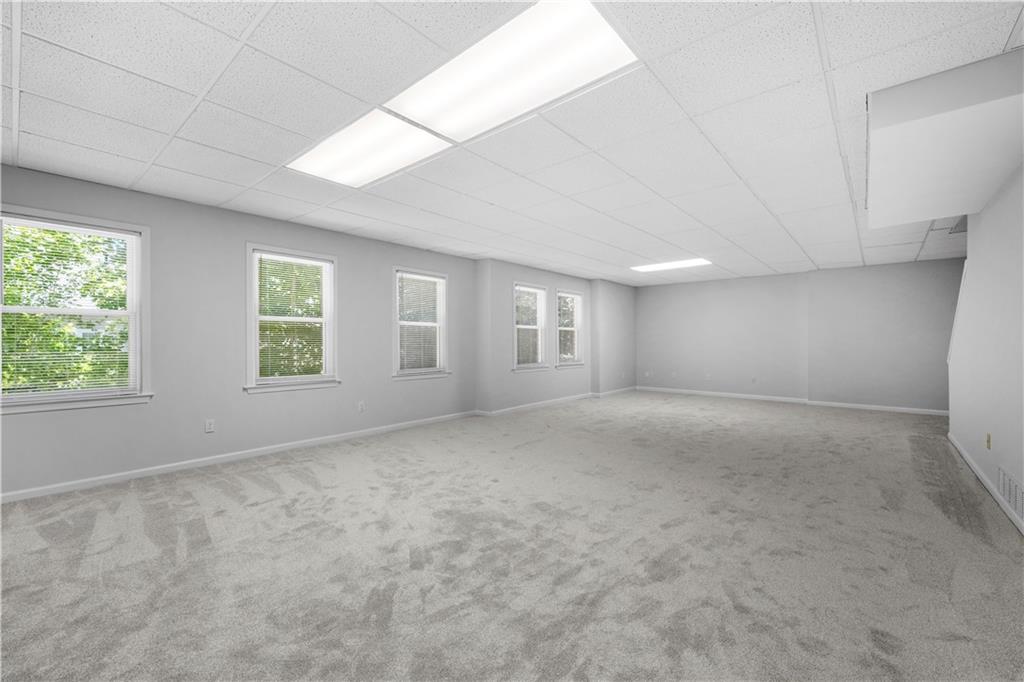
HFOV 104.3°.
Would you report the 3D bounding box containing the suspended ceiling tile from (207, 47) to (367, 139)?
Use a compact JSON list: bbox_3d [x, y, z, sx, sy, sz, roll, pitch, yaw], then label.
[{"bbox_3d":[-1.188,-1.291,2.132,0.600,0.020,0.600,0,0,41],"label":"suspended ceiling tile"}]

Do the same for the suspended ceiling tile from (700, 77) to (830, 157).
[{"bbox_3d":[1.475,-1.291,2.320,0.600,0.020,0.600,0,0,41],"label":"suspended ceiling tile"}]

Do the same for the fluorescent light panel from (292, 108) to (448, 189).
[{"bbox_3d":[-1.015,-1.297,2.772,1.200,0.050,0.600,0,0,41],"label":"fluorescent light panel"}]

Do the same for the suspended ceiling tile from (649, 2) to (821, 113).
[{"bbox_3d":[1.064,-1.292,1.872,0.600,0.020,0.600,0,0,41],"label":"suspended ceiling tile"}]

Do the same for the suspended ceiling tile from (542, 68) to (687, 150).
[{"bbox_3d":[0.572,-1.271,2.239,0.605,0.022,0.605,0,0,41],"label":"suspended ceiling tile"}]

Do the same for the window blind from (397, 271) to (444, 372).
[{"bbox_3d":[-1.256,-0.247,5.555,0.045,1.340,0.800,1,1,40],"label":"window blind"}]

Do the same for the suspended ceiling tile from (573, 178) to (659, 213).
[{"bbox_3d":[0.920,-1.269,3.523,0.605,0.022,0.605,0,0,41],"label":"suspended ceiling tile"}]

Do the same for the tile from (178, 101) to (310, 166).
[{"bbox_3d":[-1.665,-1.270,2.502,0.605,0.022,0.605,0,0,41],"label":"tile"}]

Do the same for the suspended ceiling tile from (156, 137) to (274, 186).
[{"bbox_3d":[-2.145,-1.269,2.890,0.605,0.022,0.605,0,0,41],"label":"suspended ceiling tile"}]

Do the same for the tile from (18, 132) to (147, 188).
[{"bbox_3d":[-3.031,-1.269,2.828,0.605,0.022,0.605,0,0,41],"label":"tile"}]

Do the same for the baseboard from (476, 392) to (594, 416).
[{"bbox_3d":[0.630,1.113,7.145,0.025,0.090,3.002,0,0,44],"label":"baseboard"}]

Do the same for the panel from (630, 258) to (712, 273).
[{"bbox_3d":[2.682,-1.286,6.802,1.200,0.050,0.600,0,0,41],"label":"panel"}]

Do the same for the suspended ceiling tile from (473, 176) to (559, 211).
[{"bbox_3d":[0.045,-1.288,3.475,0.600,0.020,0.600,0,0,41],"label":"suspended ceiling tile"}]

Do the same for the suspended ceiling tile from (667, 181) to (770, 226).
[{"bbox_3d":[2.016,-1.269,3.812,0.605,0.022,1.200,0,0,41],"label":"suspended ceiling tile"}]

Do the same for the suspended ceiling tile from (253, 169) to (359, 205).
[{"bbox_3d":[-1.730,-1.288,3.350,0.600,0.020,0.600,0,0,41],"label":"suspended ceiling tile"}]

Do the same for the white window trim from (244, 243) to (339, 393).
[{"bbox_3d":[-2.311,-0.225,4.253,0.090,1.502,0.909,0,0,43],"label":"white window trim"}]

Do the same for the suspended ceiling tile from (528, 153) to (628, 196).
[{"bbox_3d":[0.509,-1.270,3.072,0.605,0.022,0.605,0,0,41],"label":"suspended ceiling tile"}]

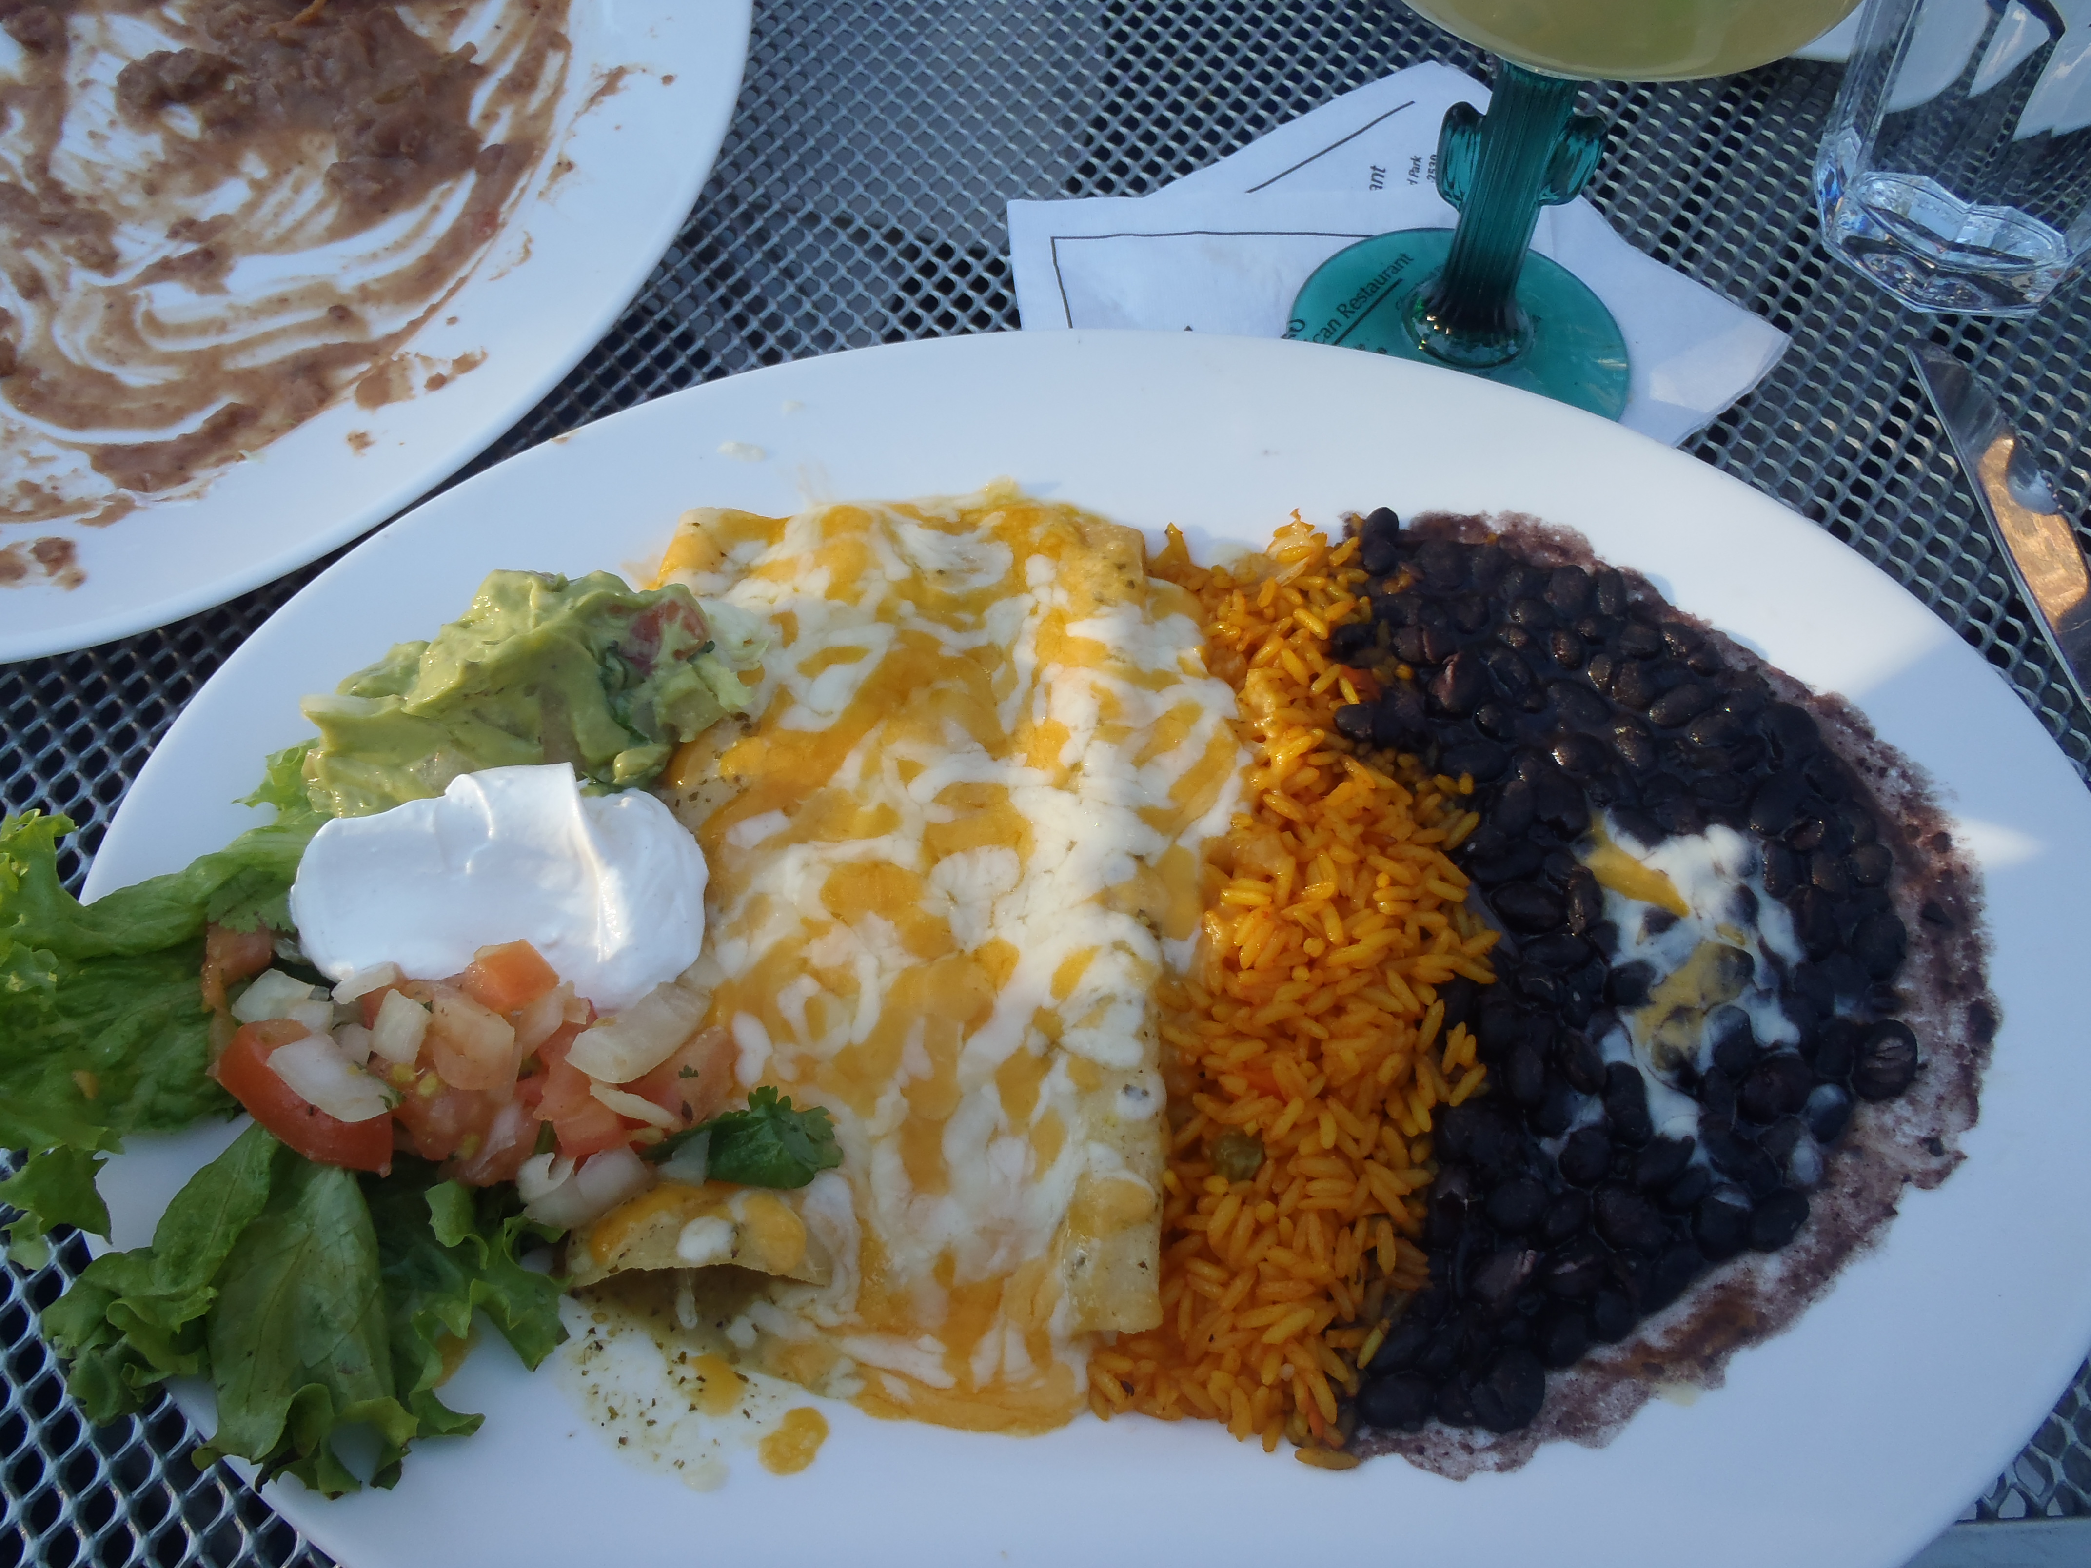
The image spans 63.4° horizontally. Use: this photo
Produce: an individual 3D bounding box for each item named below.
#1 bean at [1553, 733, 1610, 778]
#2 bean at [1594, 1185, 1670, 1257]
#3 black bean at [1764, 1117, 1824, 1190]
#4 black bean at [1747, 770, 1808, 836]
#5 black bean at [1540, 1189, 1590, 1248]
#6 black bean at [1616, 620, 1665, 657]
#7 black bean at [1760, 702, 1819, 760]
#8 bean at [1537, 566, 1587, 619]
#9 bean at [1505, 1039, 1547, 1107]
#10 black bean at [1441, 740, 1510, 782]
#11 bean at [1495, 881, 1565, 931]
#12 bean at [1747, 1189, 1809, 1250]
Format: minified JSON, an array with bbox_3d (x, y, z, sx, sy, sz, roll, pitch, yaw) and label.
[{"bbox_3d":[0.100,-0.005,0.315,0.011,0.007,0.009,15,61,7],"label":"bean"},{"bbox_3d":[0.094,0.070,0.272,0.012,0.008,0.010,41,67,20],"label":"bean"},{"bbox_3d":[0.125,0.062,0.282,0.009,0.008,0.012,-5,61,-5],"label":"black bean"},{"bbox_3d":[0.132,0.003,0.306,0.009,0.007,0.014,38,66,18],"label":"black bean"},{"bbox_3d":[0.085,0.071,0.276,0.007,0.007,0.011,39,67,19],"label":"black bean"},{"bbox_3d":[0.117,-0.028,0.331,0.009,0.007,0.007,16,61,8],"label":"black bean"},{"bbox_3d":[0.141,-0.010,0.321,0.009,0.007,0.013,-27,64,-16],"label":"black bean"},{"bbox_3d":[0.103,-0.038,0.337,0.009,0.008,0.012,-1,60,-2],"label":"bean"},{"bbox_3d":[0.081,0.049,0.284,0.006,0.008,0.011,2,60,0],"label":"bean"},{"bbox_3d":[0.080,-0.004,0.315,0.013,0.007,0.008,2,60,-1],"label":"black bean"},{"bbox_3d":[0.086,0.022,0.300,0.013,0.008,0.009,13,61,6],"label":"bean"},{"bbox_3d":[0.119,0.071,0.274,0.012,0.007,0.009,-30,65,-17],"label":"bean"}]

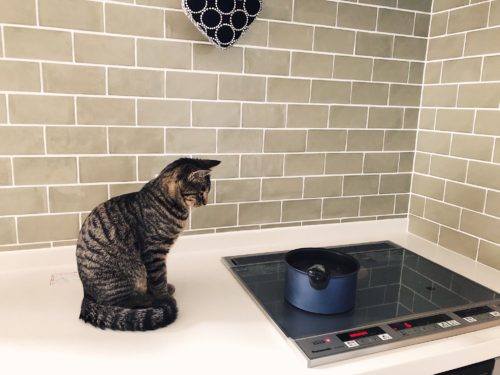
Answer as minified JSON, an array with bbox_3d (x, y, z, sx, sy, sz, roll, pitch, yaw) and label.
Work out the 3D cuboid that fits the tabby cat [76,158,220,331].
[{"bbox_3d":[-0.208,0.105,0.865,0.300,0.337,0.165,-1,12,-14],"label":"tabby cat"}]

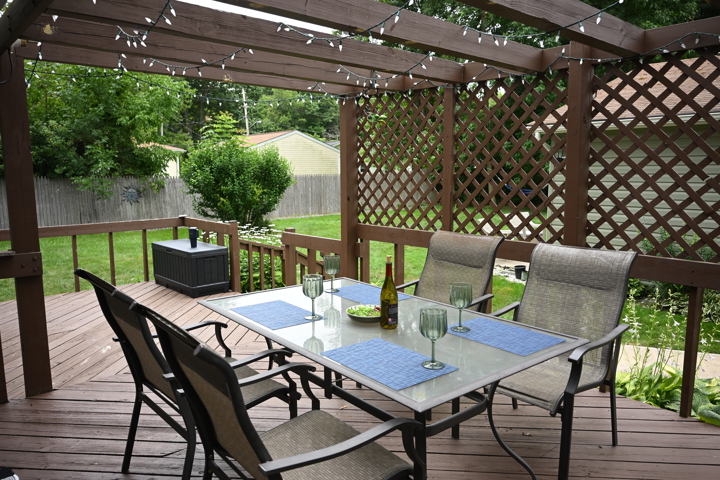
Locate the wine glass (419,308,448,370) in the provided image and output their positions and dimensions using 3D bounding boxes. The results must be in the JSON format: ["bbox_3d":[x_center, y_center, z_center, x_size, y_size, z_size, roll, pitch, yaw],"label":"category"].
[{"bbox_3d":[0.271,0.358,1.900,0.100,0.208,0.100,0,7,0],"label":"wine glass"}]

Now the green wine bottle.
[{"bbox_3d":[0.135,0.236,2.369,0.080,0.329,0.080,0,7,0],"label":"green wine bottle"}]

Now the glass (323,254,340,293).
[{"bbox_3d":[-0.165,0.203,3.094,0.100,0.208,0.100,0,7,0],"label":"glass"}]

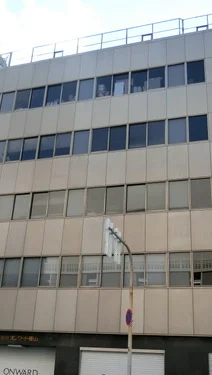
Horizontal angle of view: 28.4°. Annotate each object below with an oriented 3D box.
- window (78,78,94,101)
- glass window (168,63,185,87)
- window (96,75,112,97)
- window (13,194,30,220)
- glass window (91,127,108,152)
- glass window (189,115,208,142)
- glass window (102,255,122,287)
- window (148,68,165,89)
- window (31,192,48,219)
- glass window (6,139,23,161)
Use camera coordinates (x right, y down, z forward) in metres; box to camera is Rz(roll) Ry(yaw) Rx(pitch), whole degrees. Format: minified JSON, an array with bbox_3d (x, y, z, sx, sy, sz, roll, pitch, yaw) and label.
[{"bbox_3d":[-1.094,-5.548,23.922,0.927,1.442,0.100,-5,-25,18],"label":"window"},{"bbox_3d":[3.734,-5.978,22.255,0.888,1.426,0.100,-5,-26,18],"label":"glass window"},{"bbox_3d":[-0.086,-5.873,24.121,0.950,1.470,0.100,-5,-25,18],"label":"window"},{"bbox_3d":[-4.429,1.054,21.999,0.927,1.442,0.100,-5,-25,18],"label":"window"},{"bbox_3d":[-0.315,-2.539,22.062,0.892,1.421,0.100,-5,-26,18],"label":"glass window"},{"bbox_3d":[4.836,-3.071,21.920,1.012,1.573,0.100,-5,-24,17],"label":"glass window"},{"bbox_3d":[0.302,3.850,19.432,0.950,1.470,0.100,-5,-25,18],"label":"glass window"},{"bbox_3d":[2.743,-5.917,22.582,0.898,1.416,0.100,-5,-26,18],"label":"window"},{"bbox_3d":[-3.388,0.914,21.451,0.952,1.428,0.090,-5,-25,18],"label":"window"},{"bbox_3d":[-5.497,-2.235,25.185,1.012,1.573,0.100,-5,-24,17],"label":"glass window"}]

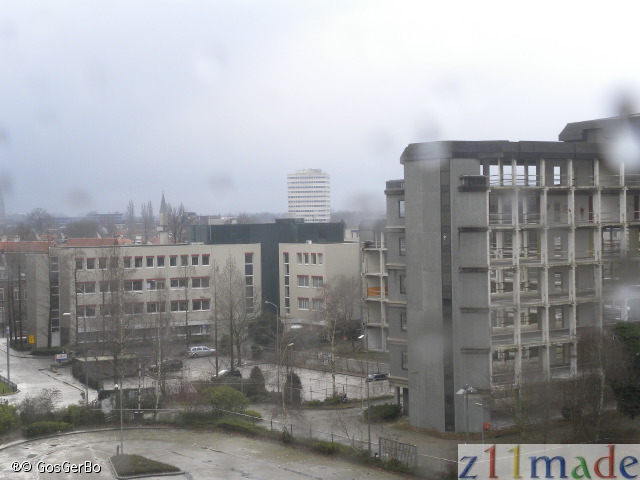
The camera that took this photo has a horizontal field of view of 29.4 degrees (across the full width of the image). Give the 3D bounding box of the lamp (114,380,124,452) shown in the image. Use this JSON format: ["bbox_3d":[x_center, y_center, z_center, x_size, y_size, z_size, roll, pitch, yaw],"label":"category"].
[{"bbox_3d":[-16.805,14.979,101.960,0.750,6.000,0.300,-1,1,0],"label":"lamp"}]

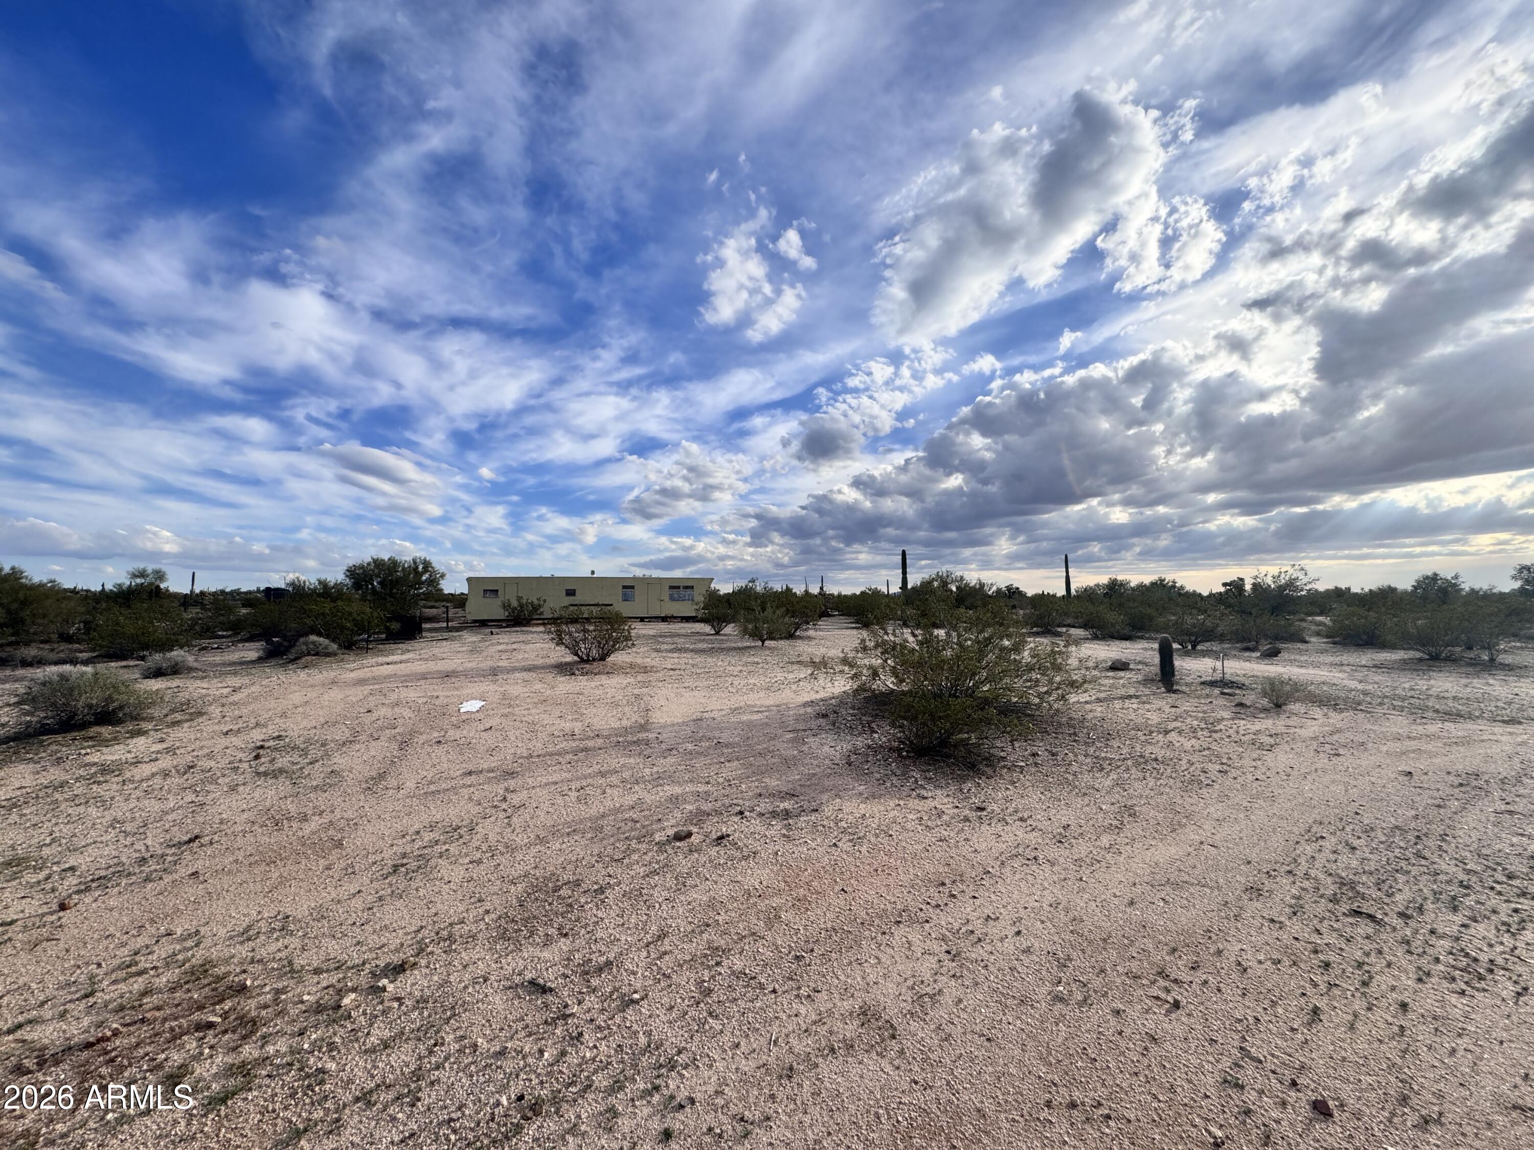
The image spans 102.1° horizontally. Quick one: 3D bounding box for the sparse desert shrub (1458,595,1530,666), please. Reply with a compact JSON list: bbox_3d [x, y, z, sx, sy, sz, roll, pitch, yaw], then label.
[{"bbox_3d":[17.690,1.323,15.100,1.079,1.567,1.112,2,-2,-40],"label":"sparse desert shrub"}]

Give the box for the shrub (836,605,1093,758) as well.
[{"bbox_3d":[2.108,1.059,6.800,2.450,1.449,2.150,0,-2,17],"label":"shrub"}]

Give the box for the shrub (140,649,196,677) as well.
[{"bbox_3d":[-12.012,1.769,12.450,0.838,0.508,0.813,2,-3,-44],"label":"shrub"}]

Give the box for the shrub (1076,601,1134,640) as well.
[{"bbox_3d":[12.398,1.659,22.800,1.953,1.380,1.896,-1,-2,29],"label":"shrub"}]

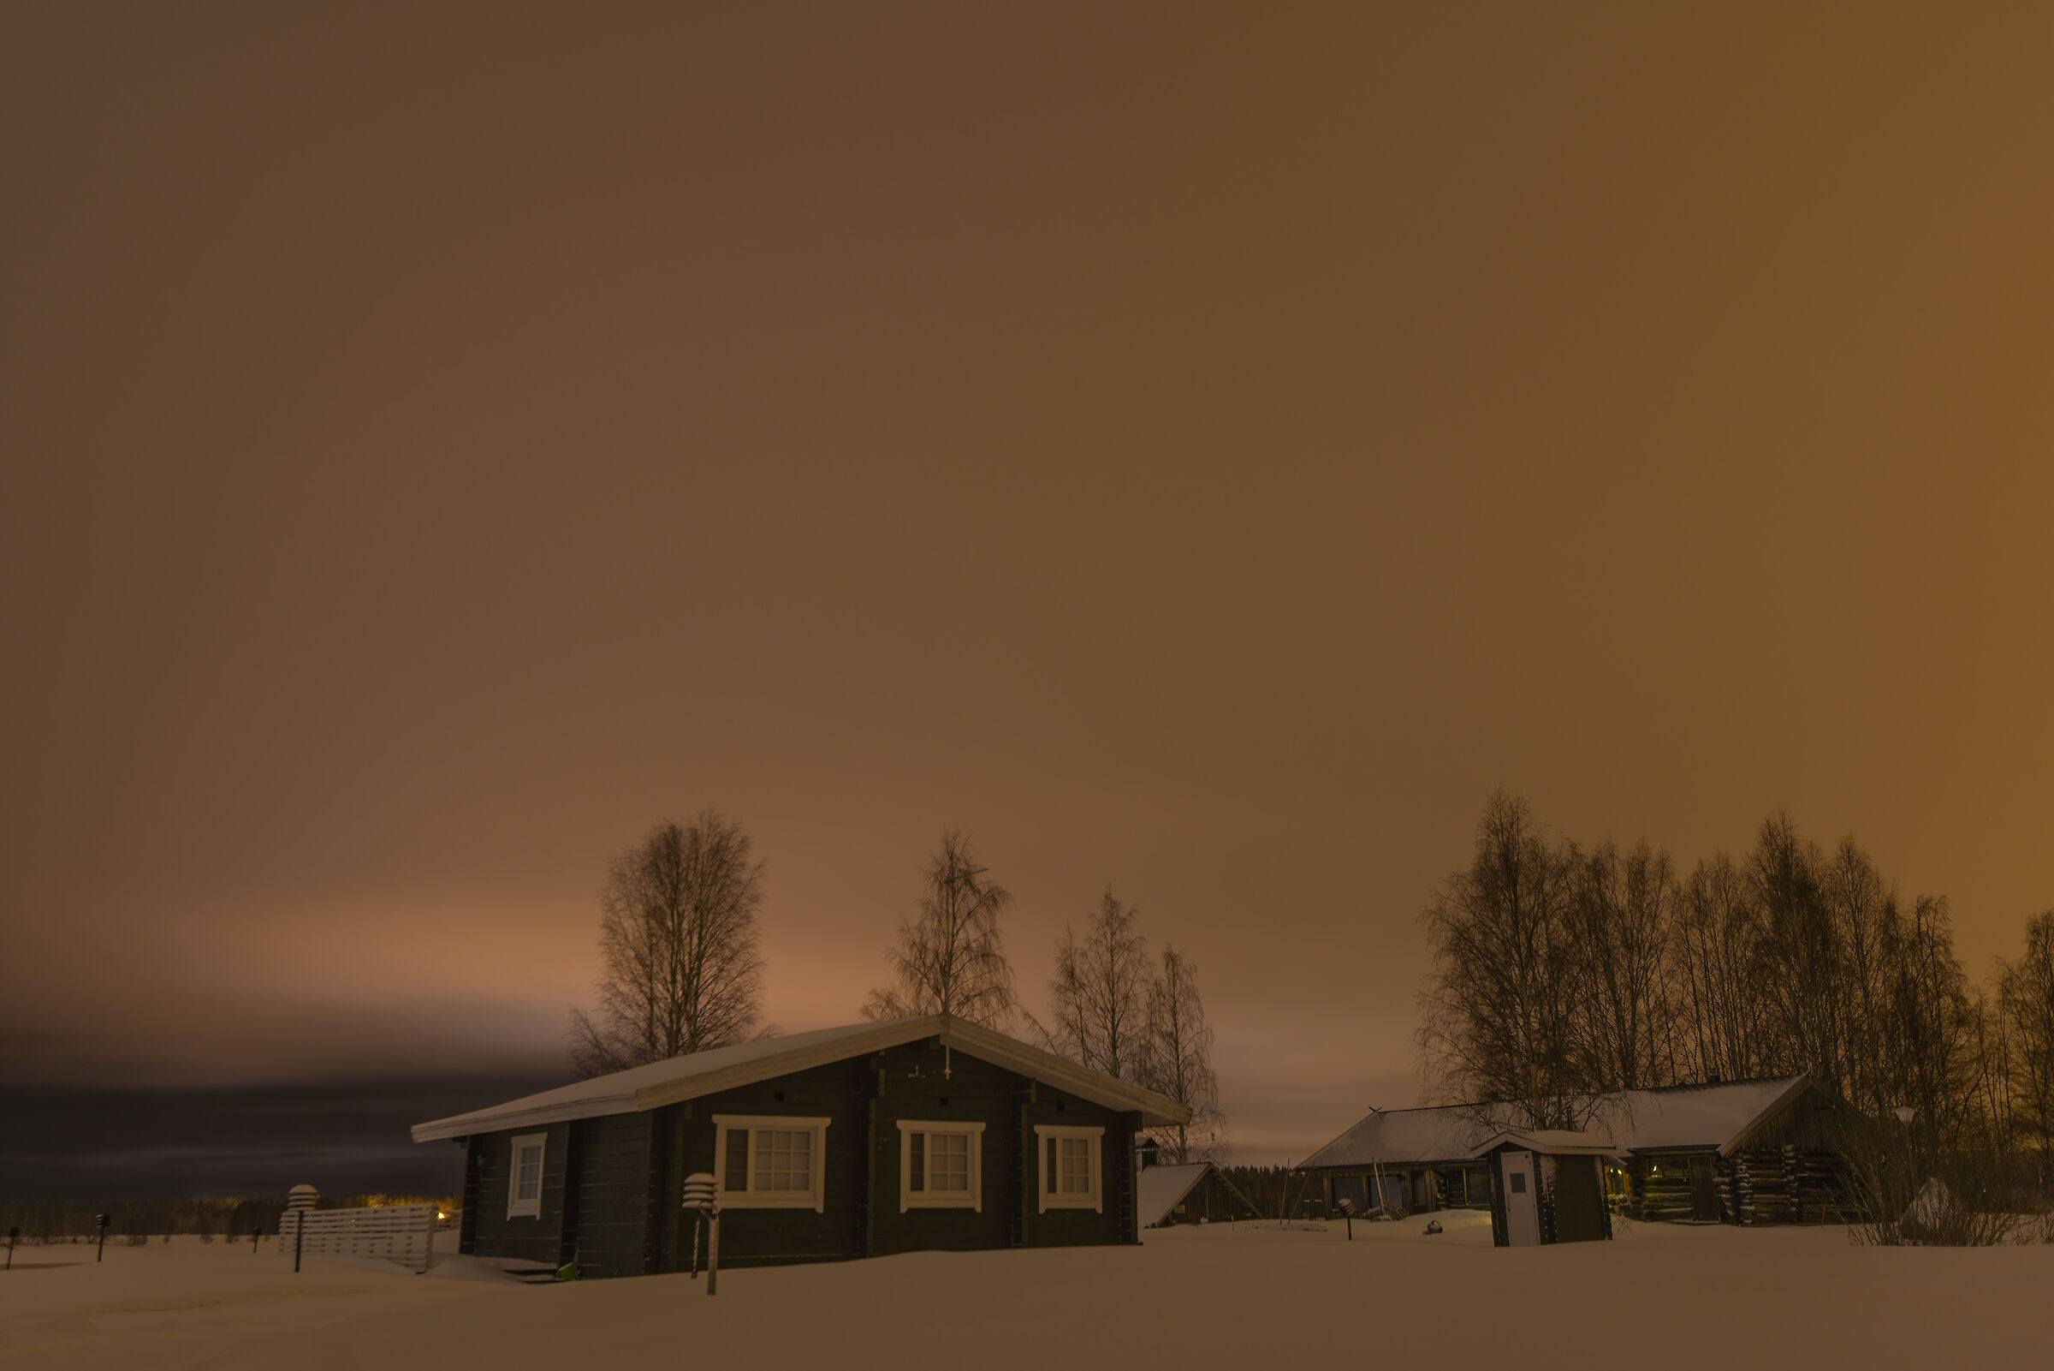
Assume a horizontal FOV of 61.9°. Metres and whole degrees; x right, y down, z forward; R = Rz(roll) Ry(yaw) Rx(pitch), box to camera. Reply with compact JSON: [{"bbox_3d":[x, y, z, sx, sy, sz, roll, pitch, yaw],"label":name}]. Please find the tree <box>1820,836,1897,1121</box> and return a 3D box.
[{"bbox_3d":[34.201,13.352,68.102,3.900,15.070,3.900,-9,-19,25],"label":"tree"}]

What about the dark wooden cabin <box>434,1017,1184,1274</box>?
[{"bbox_3d":[-3.949,7.803,28.686,9.733,3.696,9.318,12,-22,-35],"label":"dark wooden cabin"}]

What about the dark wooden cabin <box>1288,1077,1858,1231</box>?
[{"bbox_3d":[20.586,17.783,64.159,10.176,4.767,20.659,10,-20,-29],"label":"dark wooden cabin"}]

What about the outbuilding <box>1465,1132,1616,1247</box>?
[{"bbox_3d":[10.747,10.536,35.768,2.200,2.320,2.250,10,-20,-30],"label":"outbuilding"}]

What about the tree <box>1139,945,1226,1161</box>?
[{"bbox_3d":[6.359,15.872,68.092,3.800,11.137,3.800,-2,-18,5],"label":"tree"}]

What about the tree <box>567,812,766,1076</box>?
[{"bbox_3d":[-10.742,10.075,51.260,6.000,12.922,6.000,3,-18,-11],"label":"tree"}]

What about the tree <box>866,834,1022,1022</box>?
[{"bbox_3d":[-2.411,11.458,57.160,5.300,13.502,5.300,0,-18,-2],"label":"tree"}]

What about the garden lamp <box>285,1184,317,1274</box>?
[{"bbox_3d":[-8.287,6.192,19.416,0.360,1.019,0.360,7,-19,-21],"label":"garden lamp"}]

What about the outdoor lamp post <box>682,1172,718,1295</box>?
[{"bbox_3d":[-3.218,5.394,16.870,0.348,1.145,0.330,0,-17,0],"label":"outdoor lamp post"}]

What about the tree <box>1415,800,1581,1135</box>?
[{"bbox_3d":[13.748,8.858,47.605,5.000,12.214,5.000,-5,-18,15],"label":"tree"}]

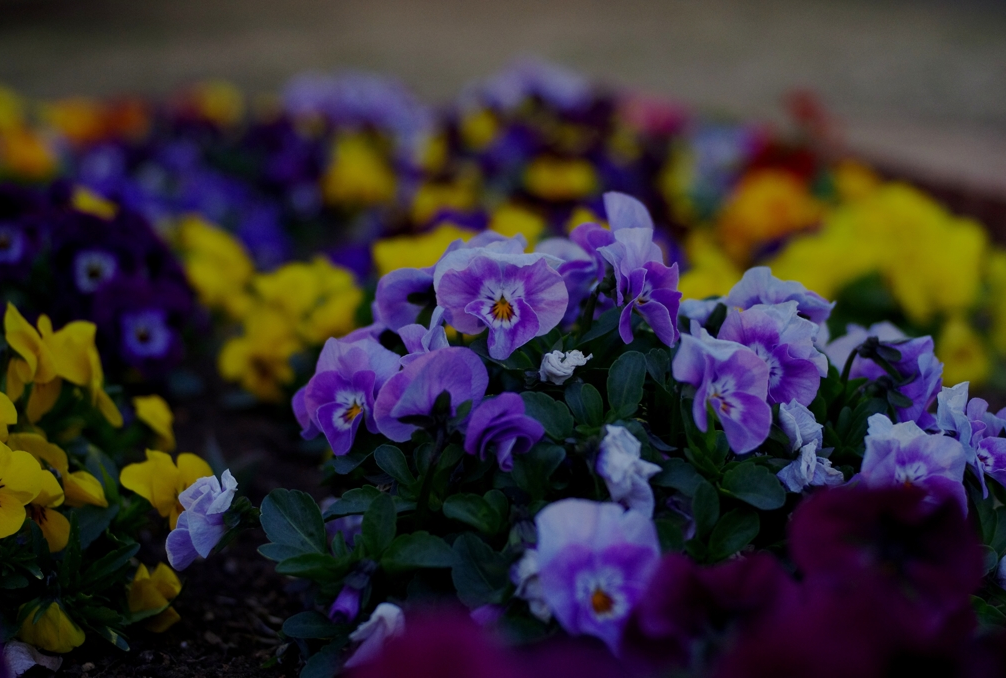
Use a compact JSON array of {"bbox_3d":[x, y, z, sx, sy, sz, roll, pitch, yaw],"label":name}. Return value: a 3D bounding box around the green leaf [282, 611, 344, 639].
[{"bbox_3d":[-0.064,0.096,0.575,0.021,0.009,0.013,0,17,0],"label":"green leaf"}]

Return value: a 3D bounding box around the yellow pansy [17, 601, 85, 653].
[{"bbox_3d":[-0.164,0.105,0.620,0.026,0.021,0.023,0,52,0],"label":"yellow pansy"}]

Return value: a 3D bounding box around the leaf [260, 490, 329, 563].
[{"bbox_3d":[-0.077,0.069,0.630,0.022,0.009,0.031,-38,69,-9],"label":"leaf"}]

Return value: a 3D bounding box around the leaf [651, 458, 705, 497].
[{"bbox_3d":[0.059,0.047,0.580,0.018,0.007,0.014,13,31,11],"label":"leaf"}]

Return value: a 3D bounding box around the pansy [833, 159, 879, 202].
[{"bbox_3d":[0.291,-0.130,1.400,0.040,0.040,0.022,0,15,0],"label":"pansy"}]

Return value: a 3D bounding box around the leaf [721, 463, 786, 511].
[{"bbox_3d":[0.092,0.054,0.625,0.025,0.008,0.020,6,56,4],"label":"leaf"}]

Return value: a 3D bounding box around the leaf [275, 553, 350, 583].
[{"bbox_3d":[-0.064,0.076,0.570,0.025,0.007,0.014,-5,24,-11],"label":"leaf"}]

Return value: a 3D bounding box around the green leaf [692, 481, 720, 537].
[{"bbox_3d":[0.077,0.064,0.645,0.011,0.021,0.007,1,6,6],"label":"green leaf"}]

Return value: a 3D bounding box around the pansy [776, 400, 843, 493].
[{"bbox_3d":[0.114,0.040,0.635,0.026,0.035,0.024,-2,15,-8],"label":"pansy"}]

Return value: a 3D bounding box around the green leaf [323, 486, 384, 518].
[{"bbox_3d":[-0.057,0.061,0.640,0.025,0.008,0.015,-9,39,-2],"label":"green leaf"}]

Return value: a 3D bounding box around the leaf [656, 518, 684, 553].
[{"bbox_3d":[0.053,0.065,0.555,0.013,0.013,0.009,0,15,0],"label":"leaf"}]

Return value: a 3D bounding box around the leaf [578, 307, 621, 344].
[{"bbox_3d":[0.043,-0.007,0.730,0.026,0.008,0.013,-39,52,-6],"label":"leaf"}]

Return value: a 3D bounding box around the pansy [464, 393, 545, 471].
[{"bbox_3d":[0.001,0.031,0.575,0.024,0.022,0.019,-2,6,-22],"label":"pansy"}]

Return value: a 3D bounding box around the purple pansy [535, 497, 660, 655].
[{"bbox_3d":[0.031,0.078,0.559,0.041,0.048,0.020,-1,17,-3],"label":"purple pansy"}]

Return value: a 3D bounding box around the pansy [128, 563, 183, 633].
[{"bbox_3d":[-0.120,0.090,0.590,0.018,0.023,0.016,-2,6,-23],"label":"pansy"}]

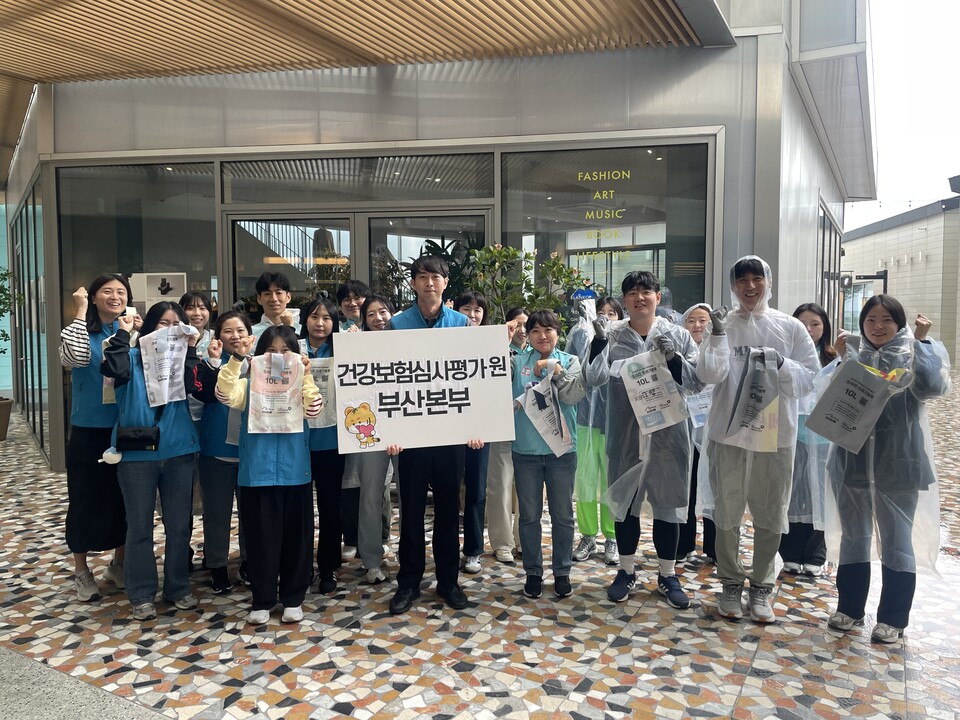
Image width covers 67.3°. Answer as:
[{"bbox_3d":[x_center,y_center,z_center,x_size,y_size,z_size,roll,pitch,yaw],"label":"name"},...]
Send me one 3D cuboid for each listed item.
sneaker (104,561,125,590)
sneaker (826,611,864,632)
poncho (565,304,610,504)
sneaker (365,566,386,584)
[{"bbox_3d":[-2.022,1.193,4.010,0.095,0.108,0.250,-4,5,-42],"label":"sneaker"},{"bbox_3d":[1.781,1.221,3.506,0.240,0.108,0.098,-3,5,-31],"label":"sneaker"},{"bbox_3d":[0.768,0.256,4.565,0.560,1.273,0.420,0,3,8],"label":"poncho"},{"bbox_3d":[-0.597,1.182,4.135,0.102,0.108,0.250,-1,4,-12],"label":"sneaker"}]

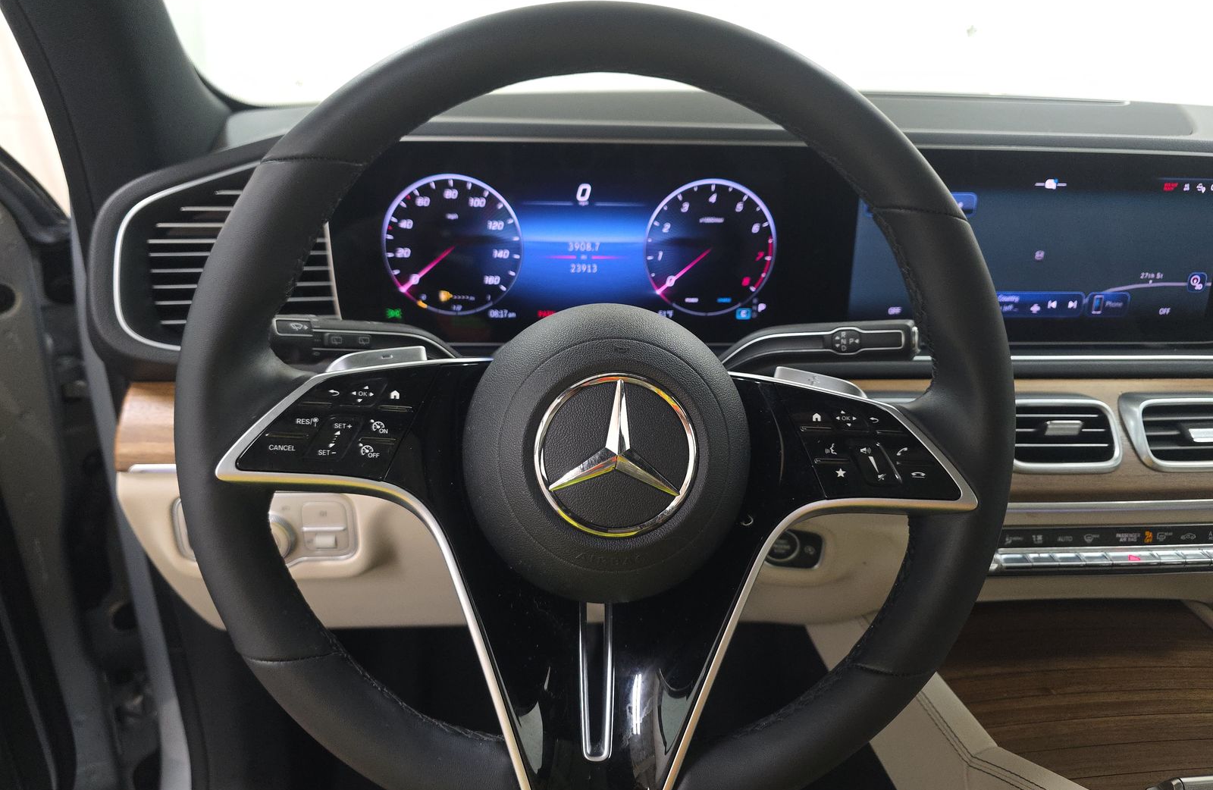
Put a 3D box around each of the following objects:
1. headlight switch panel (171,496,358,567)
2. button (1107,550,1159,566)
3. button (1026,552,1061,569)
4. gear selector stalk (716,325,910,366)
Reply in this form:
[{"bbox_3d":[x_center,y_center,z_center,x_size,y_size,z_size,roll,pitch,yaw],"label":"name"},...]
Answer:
[{"bbox_3d":[-0.248,0.100,0.586,0.130,0.060,0.028,0,24,-4],"label":"headlight switch panel"},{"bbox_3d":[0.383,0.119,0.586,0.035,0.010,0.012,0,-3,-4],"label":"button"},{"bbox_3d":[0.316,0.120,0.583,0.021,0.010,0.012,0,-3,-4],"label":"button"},{"bbox_3d":[0.117,-0.028,0.450,0.117,0.026,0.028,0,14,-4],"label":"gear selector stalk"}]

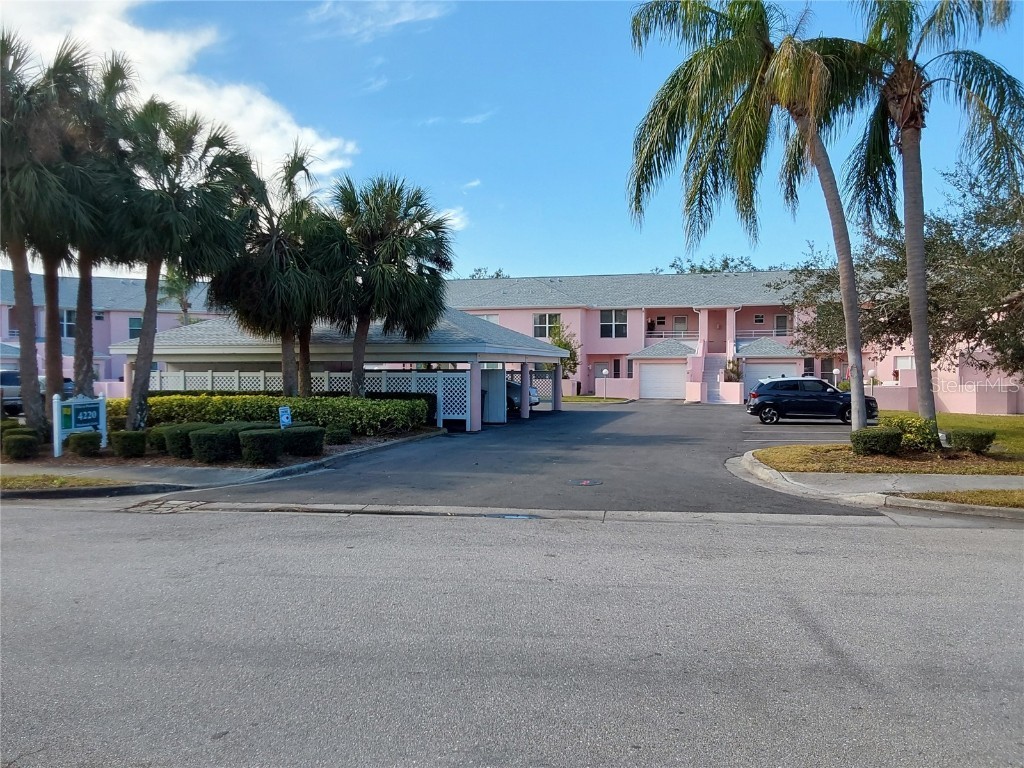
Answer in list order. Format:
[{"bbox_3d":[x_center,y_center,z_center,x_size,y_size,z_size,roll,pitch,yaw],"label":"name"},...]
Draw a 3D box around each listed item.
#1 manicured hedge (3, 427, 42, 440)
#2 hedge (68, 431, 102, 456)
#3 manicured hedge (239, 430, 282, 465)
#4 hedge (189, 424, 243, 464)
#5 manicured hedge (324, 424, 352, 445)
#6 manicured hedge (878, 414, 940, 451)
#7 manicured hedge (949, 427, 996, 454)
[{"bbox_3d":[-10.023,1.128,16.926,0.680,0.470,0.680,0,1,8],"label":"manicured hedge"},{"bbox_3d":[-8.382,1.165,16.299,0.600,0.480,0.550,0,1,9],"label":"hedge"},{"bbox_3d":[-4.569,1.140,15.070,0.750,0.570,0.720,0,1,9],"label":"manicured hedge"},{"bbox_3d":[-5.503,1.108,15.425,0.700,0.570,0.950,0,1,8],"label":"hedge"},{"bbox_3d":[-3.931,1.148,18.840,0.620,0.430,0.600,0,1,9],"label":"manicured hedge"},{"bbox_3d":[8.410,1.011,17.524,1.080,0.680,0.900,0,1,8],"label":"manicured hedge"},{"bbox_3d":[9.288,1.128,16.727,0.820,0.440,0.720,0,1,9],"label":"manicured hedge"}]

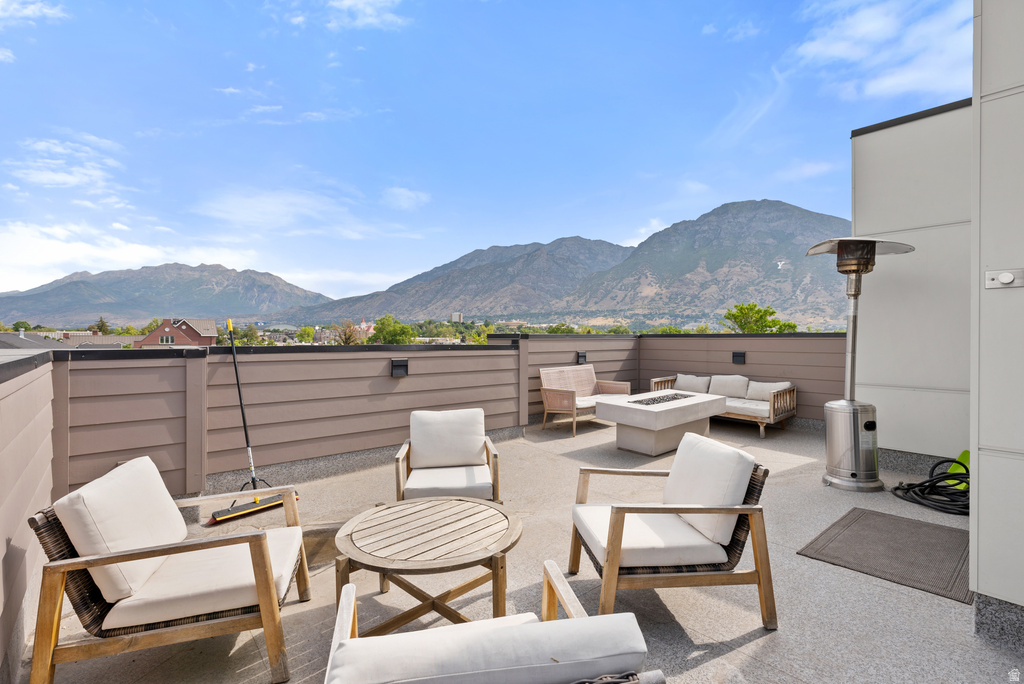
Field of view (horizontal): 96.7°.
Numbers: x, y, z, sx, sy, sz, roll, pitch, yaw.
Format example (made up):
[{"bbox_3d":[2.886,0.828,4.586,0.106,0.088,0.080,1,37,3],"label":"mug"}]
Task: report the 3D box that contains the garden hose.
[{"bbox_3d":[3.535,1.164,3.735,0.800,0.240,0.660,0,1,-41],"label":"garden hose"}]

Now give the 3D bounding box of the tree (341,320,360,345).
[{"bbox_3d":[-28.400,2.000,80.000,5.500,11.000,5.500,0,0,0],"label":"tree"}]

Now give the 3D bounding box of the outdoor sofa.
[{"bbox_3d":[3.114,0.892,6.817,0.860,0.740,1.780,0,1,-41],"label":"outdoor sofa"}]

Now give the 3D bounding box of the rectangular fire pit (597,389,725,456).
[{"bbox_3d":[1.899,0.995,5.661,1.700,0.550,0.790,0,1,-42],"label":"rectangular fire pit"}]

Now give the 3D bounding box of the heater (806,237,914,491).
[{"bbox_3d":[3.080,0.171,4.111,0.810,2.220,0.810,0,1,37],"label":"heater"}]

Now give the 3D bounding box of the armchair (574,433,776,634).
[{"bbox_3d":[0.756,0.903,2.311,0.820,0.780,0.620,0,0,-4],"label":"armchair"}]

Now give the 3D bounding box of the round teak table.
[{"bbox_3d":[-0.367,1.070,2.090,0.820,0.455,0.820,0,0,0],"label":"round teak table"}]

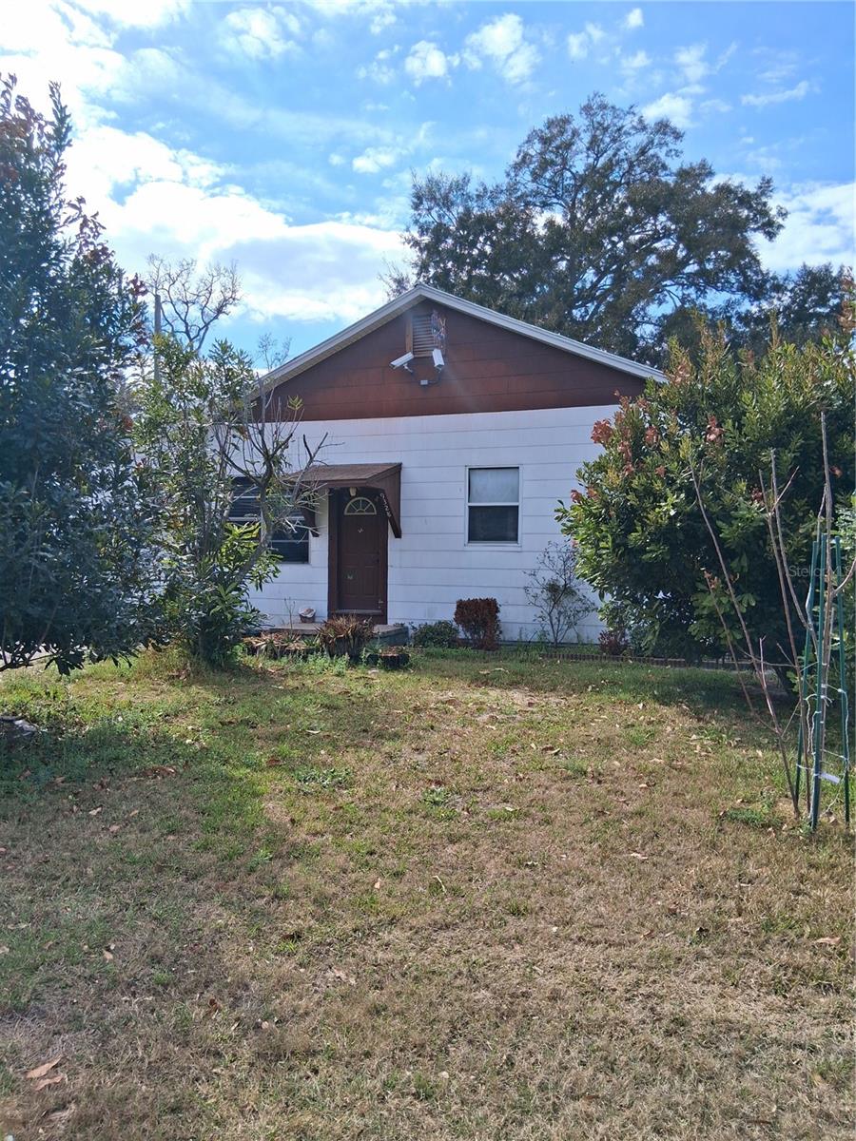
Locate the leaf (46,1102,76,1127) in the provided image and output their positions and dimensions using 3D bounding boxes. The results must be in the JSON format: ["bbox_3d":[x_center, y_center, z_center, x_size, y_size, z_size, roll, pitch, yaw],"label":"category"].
[{"bbox_3d":[-0.964,1.429,2.254,0.050,0.025,0.083,1,1,33],"label":"leaf"}]

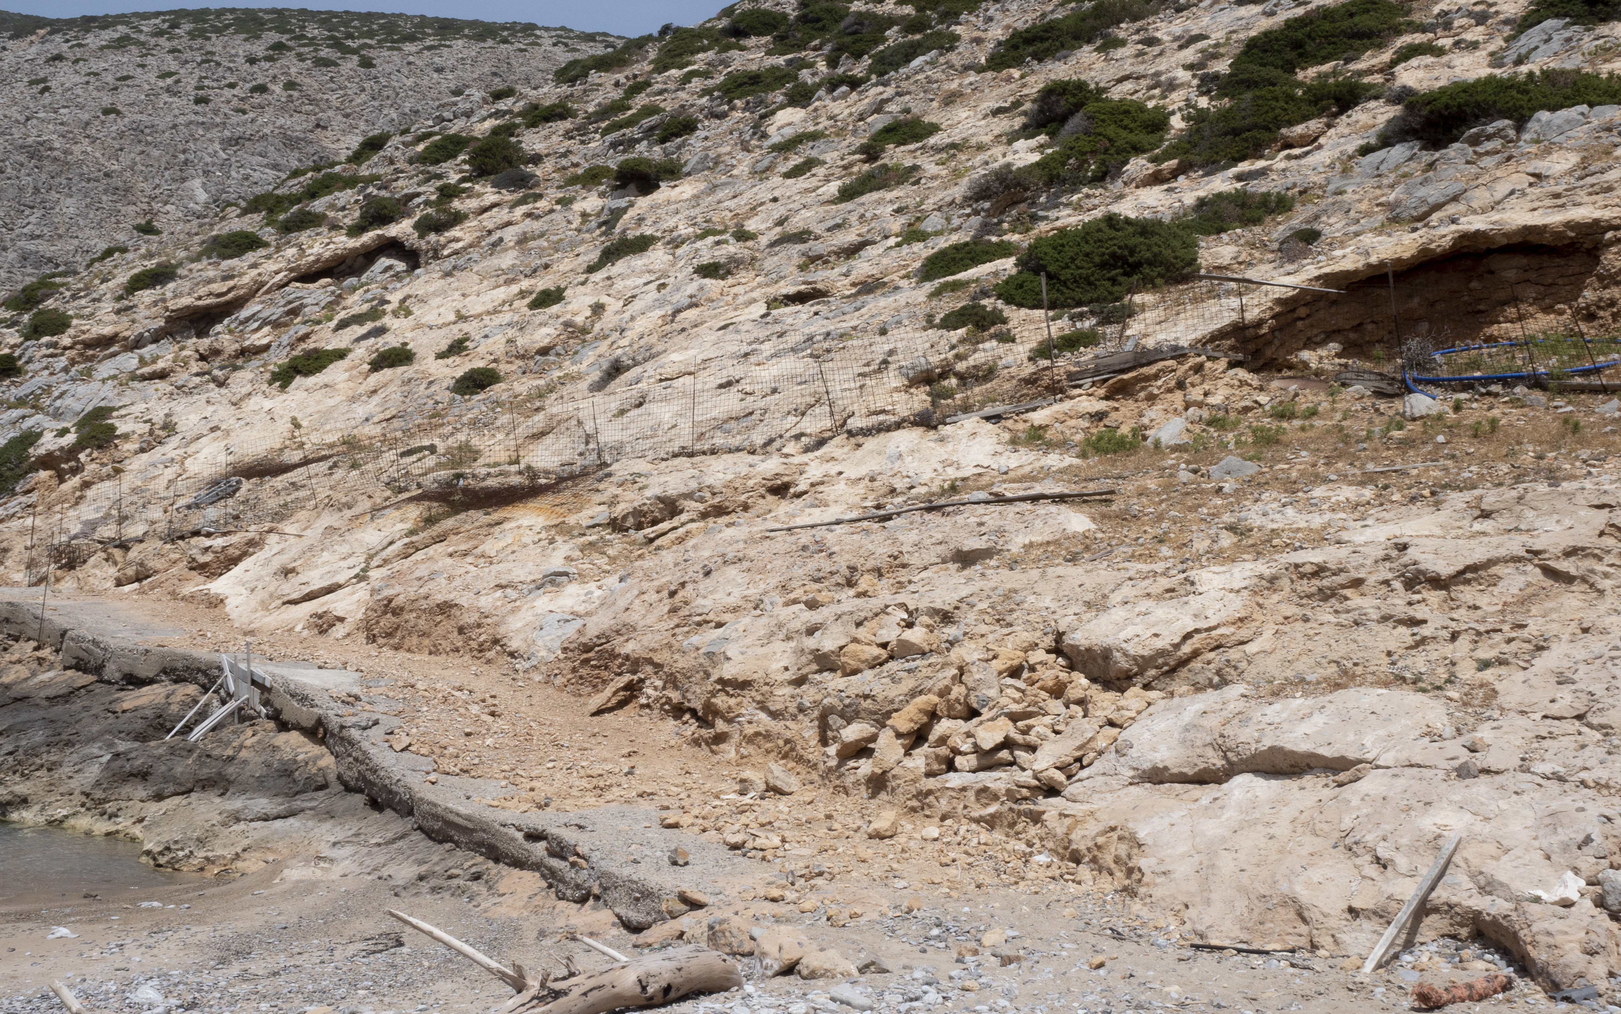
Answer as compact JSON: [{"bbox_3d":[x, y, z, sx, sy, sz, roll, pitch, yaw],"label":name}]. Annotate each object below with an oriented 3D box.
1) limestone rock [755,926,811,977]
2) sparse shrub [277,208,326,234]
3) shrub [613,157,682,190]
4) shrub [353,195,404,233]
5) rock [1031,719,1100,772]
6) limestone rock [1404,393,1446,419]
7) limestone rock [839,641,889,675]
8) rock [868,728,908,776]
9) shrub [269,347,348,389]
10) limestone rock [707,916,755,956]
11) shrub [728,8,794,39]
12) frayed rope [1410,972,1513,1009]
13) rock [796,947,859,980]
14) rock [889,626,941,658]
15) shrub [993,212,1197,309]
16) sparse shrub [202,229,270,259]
[{"bbox_3d":[-0.108,1.756,7.400,0.210,0.190,0.190,0,-1,0],"label":"limestone rock"},{"bbox_3d":[-12.774,-7.181,47.000,1.140,0.601,0.999,0,-1,0],"label":"sparse shrub"},{"bbox_3d":[-3.879,-8.017,45.000,1.643,0.791,1.314,0,-3,0],"label":"shrub"},{"bbox_3d":[-10.375,-7.043,45.000,1.210,0.821,1.060,0,-1,0],"label":"shrub"},{"bbox_3d":[1.629,1.513,11.900,0.437,0.312,0.371,0,-2,0],"label":"rock"},{"bbox_3d":[5.744,-0.947,17.500,0.370,0.240,0.300,0,-1,0],"label":"limestone rock"},{"bbox_3d":[0.420,1.196,14.800,0.390,0.260,0.255,0,-3,0],"label":"limestone rock"},{"bbox_3d":[0.553,1.722,13.200,0.295,0.348,0.256,0,-3,0],"label":"rock"},{"bbox_3d":[-10.949,-3.049,41.000,1.746,0.915,1.397,0,-3,0],"label":"shrub"},{"bbox_3d":[-0.393,2.131,9.300,0.239,0.195,0.173,0,-3,0],"label":"limestone rock"},{"bbox_3d":[-1.533,-14.444,56.000,1.910,0.818,1.673,0,-1,0],"label":"shrub"},{"bbox_3d":[2.294,1.705,6.600,0.390,0.100,0.120,0,-1,-22],"label":"frayed rope"},{"bbox_3d":[0.062,1.669,6.850,0.225,0.115,0.180,0,-1,0],"label":"rock"},{"bbox_3d":[0.764,0.991,13.700,0.359,0.209,0.305,0,-2,0],"label":"rock"},{"bbox_3d":[3.438,-2.944,22.500,2.400,1.120,1.800,0,-1,0],"label":"shrub"},{"bbox_3d":[-15.943,-7.295,52.000,1.841,0.761,1.657,0,-2,0],"label":"sparse shrub"}]

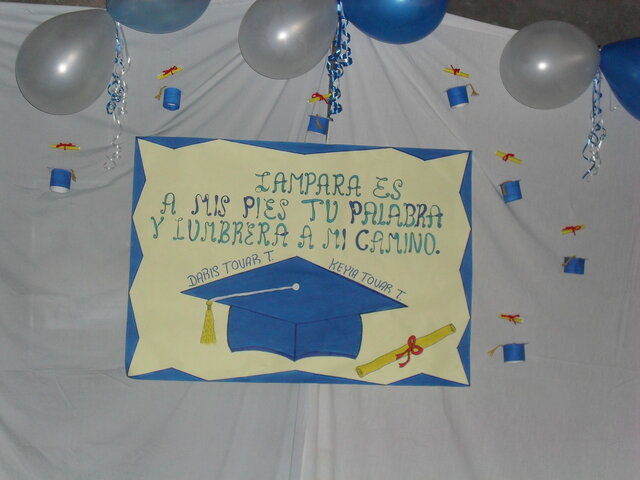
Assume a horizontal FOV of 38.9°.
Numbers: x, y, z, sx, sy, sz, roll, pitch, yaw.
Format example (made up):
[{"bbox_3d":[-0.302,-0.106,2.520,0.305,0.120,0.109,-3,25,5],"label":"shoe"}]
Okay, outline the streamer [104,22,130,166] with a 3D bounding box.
[{"bbox_3d":[-0.420,-0.302,1.880,0.054,0.315,0.045,2,-5,-4],"label":"streamer"}]

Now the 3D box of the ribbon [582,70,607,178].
[{"bbox_3d":[0.594,-0.250,1.960,0.052,0.234,0.045,2,-5,-4],"label":"ribbon"}]

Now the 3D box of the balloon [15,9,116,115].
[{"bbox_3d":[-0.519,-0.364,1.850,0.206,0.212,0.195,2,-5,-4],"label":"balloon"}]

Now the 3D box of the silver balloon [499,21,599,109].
[{"bbox_3d":[0.489,-0.374,1.930,0.213,0.184,0.185,2,-5,-4],"label":"silver balloon"}]

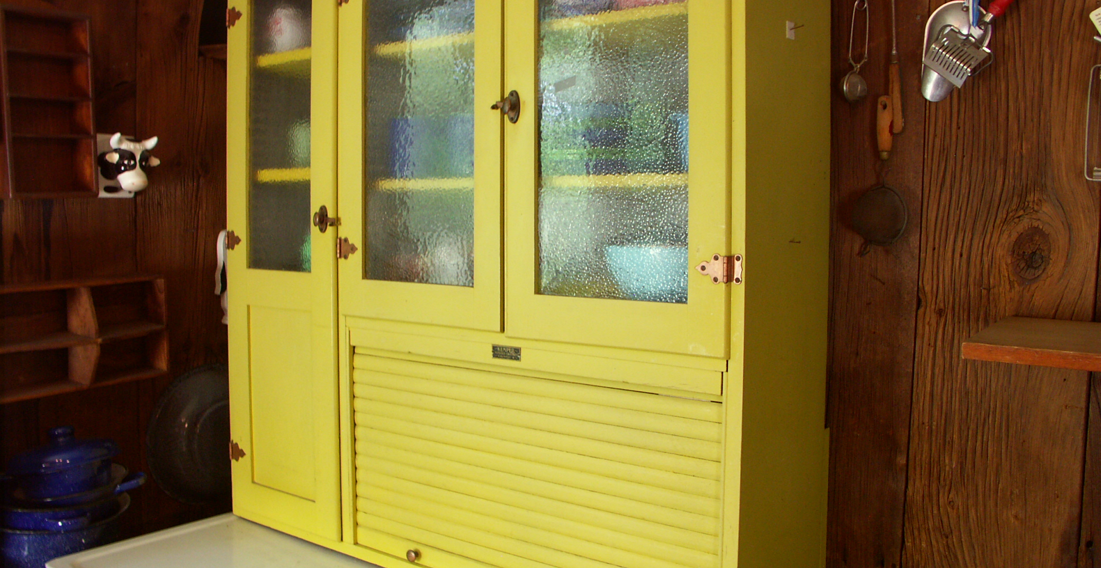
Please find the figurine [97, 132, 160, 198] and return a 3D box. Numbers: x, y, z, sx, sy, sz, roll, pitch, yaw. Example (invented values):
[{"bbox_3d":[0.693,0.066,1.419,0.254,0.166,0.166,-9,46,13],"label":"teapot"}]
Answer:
[{"bbox_3d":[-0.815,-0.228,1.720,0.098,0.122,0.106,3,4,37],"label":"figurine"}]

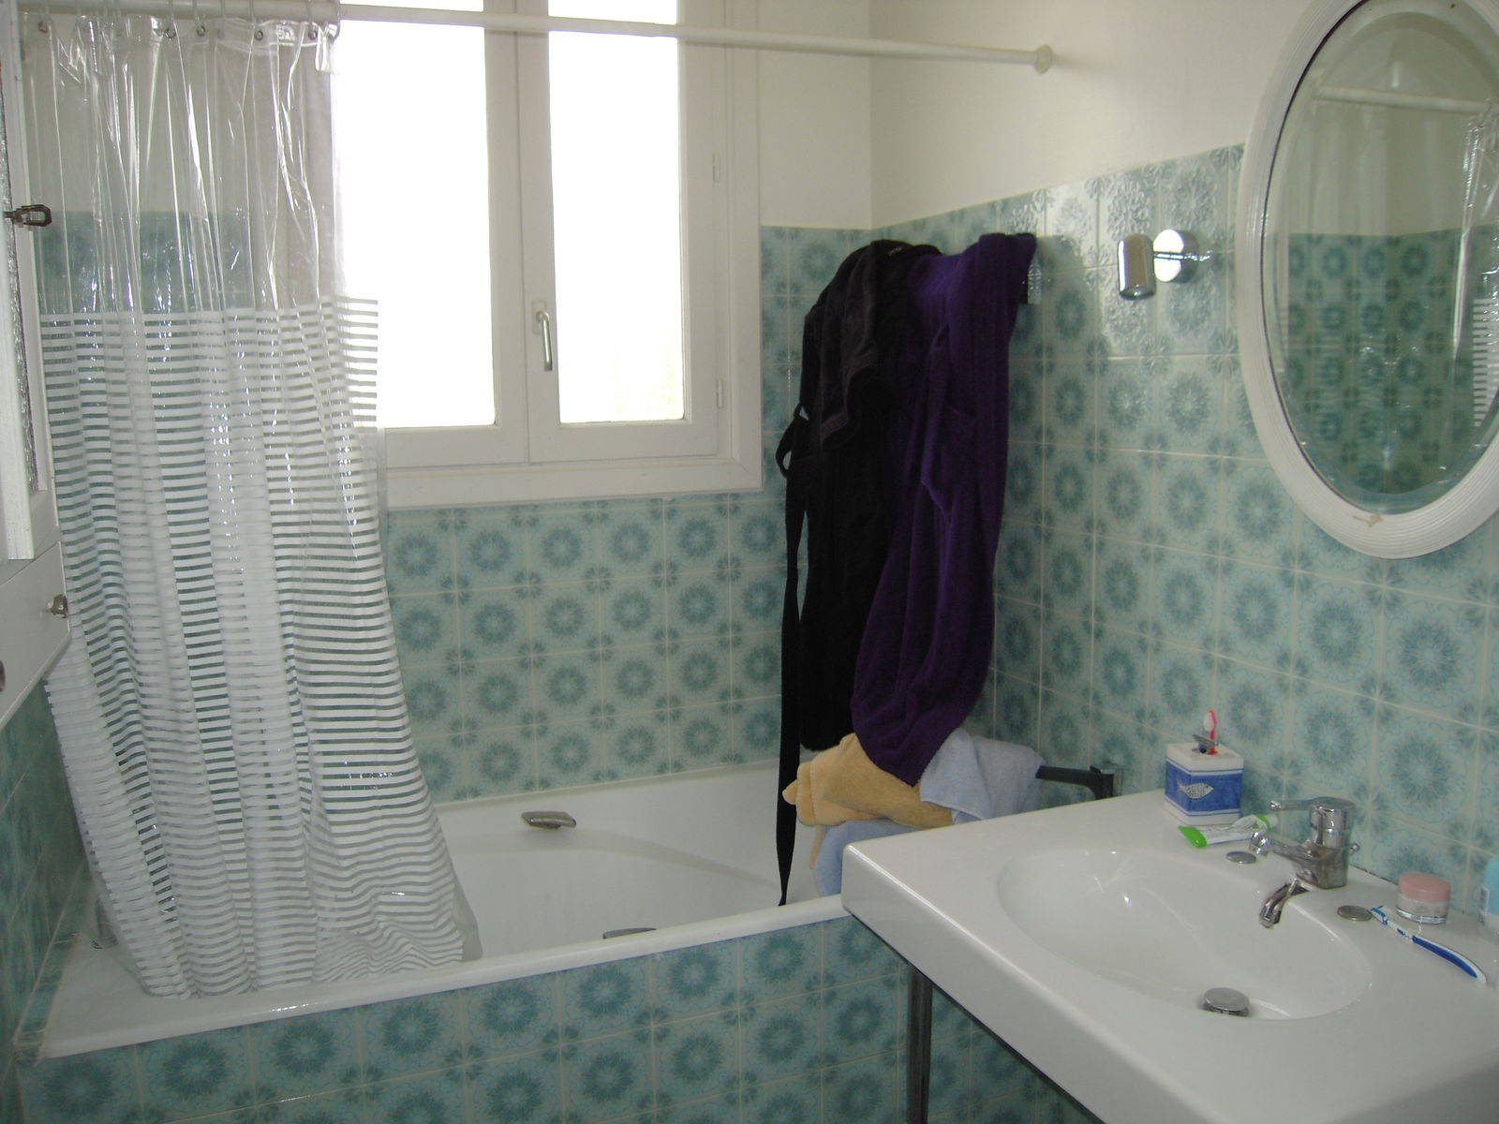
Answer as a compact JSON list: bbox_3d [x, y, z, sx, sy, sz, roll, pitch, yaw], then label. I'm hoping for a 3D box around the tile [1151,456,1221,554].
[{"bbox_3d":[0.678,-0.091,1.874,0.010,0.150,0.150,-4,9,-21],"label":"tile"}]

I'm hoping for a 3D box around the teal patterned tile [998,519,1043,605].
[{"bbox_3d":[0.519,0.001,2.315,0.010,0.150,0.150,-4,9,-21],"label":"teal patterned tile"}]

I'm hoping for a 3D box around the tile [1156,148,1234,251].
[{"bbox_3d":[0.667,-0.535,1.815,0.010,0.150,0.150,-4,9,-21],"label":"tile"}]

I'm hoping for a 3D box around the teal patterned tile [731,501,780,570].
[{"bbox_3d":[0.024,-0.061,2.741,0.150,0.150,0.010,-4,9,-21],"label":"teal patterned tile"}]

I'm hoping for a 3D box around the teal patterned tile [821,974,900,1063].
[{"bbox_3d":[0.193,0.809,2.136,0.149,0.151,0.010,-4,9,-21],"label":"teal patterned tile"}]

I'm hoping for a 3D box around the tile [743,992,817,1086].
[{"bbox_3d":[0.053,0.805,2.051,0.150,0.150,0.010,-4,9,-21],"label":"tile"}]

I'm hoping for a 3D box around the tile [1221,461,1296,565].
[{"bbox_3d":[0.734,-0.072,1.738,0.010,0.150,0.150,-4,9,-21],"label":"tile"}]

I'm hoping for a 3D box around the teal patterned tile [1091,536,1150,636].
[{"bbox_3d":[0.627,0.040,2.031,0.010,0.148,0.148,-4,9,-21],"label":"teal patterned tile"}]

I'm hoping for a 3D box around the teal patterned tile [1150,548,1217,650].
[{"bbox_3d":[0.692,0.057,1.930,0.010,0.150,0.150,-4,9,-21],"label":"teal patterned tile"}]

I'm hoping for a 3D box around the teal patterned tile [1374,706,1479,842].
[{"bbox_3d":[0.839,0.258,1.507,0.010,0.150,0.150,-4,9,-21],"label":"teal patterned tile"}]

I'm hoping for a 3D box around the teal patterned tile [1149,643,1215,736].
[{"bbox_3d":[0.686,0.206,1.920,0.010,0.150,0.150,-4,9,-21],"label":"teal patterned tile"}]

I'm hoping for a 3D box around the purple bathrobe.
[{"bbox_3d":[0.343,-0.087,2.160,0.290,0.940,0.210,-4,9,-21],"label":"purple bathrobe"}]

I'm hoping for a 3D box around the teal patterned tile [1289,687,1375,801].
[{"bbox_3d":[0.791,0.242,1.645,0.010,0.150,0.150,-4,9,-21],"label":"teal patterned tile"}]

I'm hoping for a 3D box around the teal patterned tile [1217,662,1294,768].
[{"bbox_3d":[0.740,0.225,1.774,0.010,0.148,0.148,-4,9,-21],"label":"teal patterned tile"}]

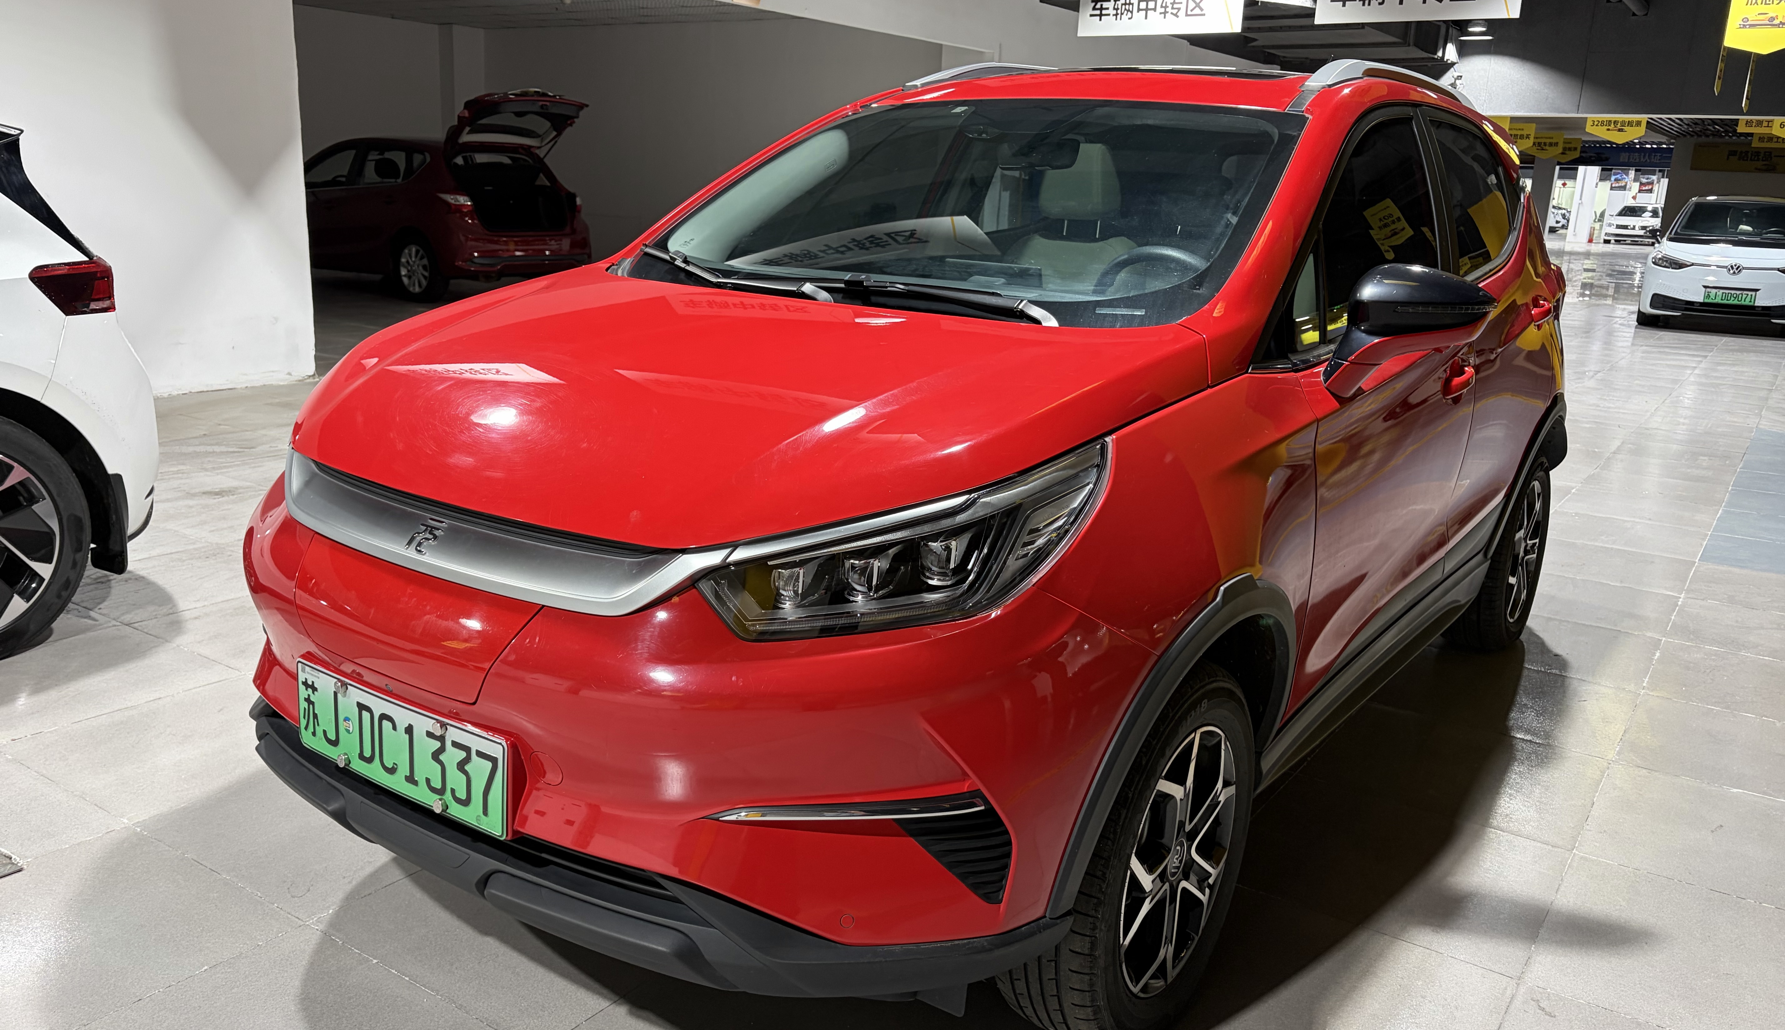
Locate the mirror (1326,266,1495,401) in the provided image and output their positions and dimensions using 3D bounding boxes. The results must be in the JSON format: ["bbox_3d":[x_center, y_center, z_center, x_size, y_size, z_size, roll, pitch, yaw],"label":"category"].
[{"bbox_3d":[0.909,-0.321,2.357,0.270,0.230,0.190,12,17,34],"label":"mirror"}]

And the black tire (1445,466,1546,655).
[{"bbox_3d":[1.849,0.090,4.116,0.210,0.650,0.650,11,16,34],"label":"black tire"}]

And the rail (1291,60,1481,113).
[{"bbox_3d":[1.284,-1.048,3.364,0.080,0.140,1.600,11,16,34],"label":"rail"}]

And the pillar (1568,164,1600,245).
[{"bbox_3d":[24.562,-11.150,47.401,0.620,3.000,0.620,11,16,33],"label":"pillar"}]

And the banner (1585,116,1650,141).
[{"bbox_3d":[15.145,-8.097,28.000,1.100,0.750,0.030,11,16,33],"label":"banner"}]

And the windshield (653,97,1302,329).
[{"bbox_3d":[0.142,-0.680,2.796,1.400,0.130,0.880,12,45,34],"label":"windshield"}]

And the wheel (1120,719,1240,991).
[{"bbox_3d":[0.393,0.521,2.129,0.170,0.440,0.440,12,17,34],"label":"wheel"}]

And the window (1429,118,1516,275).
[{"bbox_3d":[1.518,-0.806,3.457,0.060,0.400,0.760,-8,5,38],"label":"window"}]

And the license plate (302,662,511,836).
[{"bbox_3d":[-0.693,0.318,1.870,0.480,0.140,0.012,11,14,34],"label":"license plate"}]

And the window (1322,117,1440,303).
[{"bbox_3d":[1.003,-0.609,2.782,0.060,0.470,0.840,-8,5,38],"label":"window"}]

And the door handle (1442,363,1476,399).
[{"bbox_3d":[1.228,-0.289,2.905,0.050,0.050,0.220,11,16,34],"label":"door handle"}]

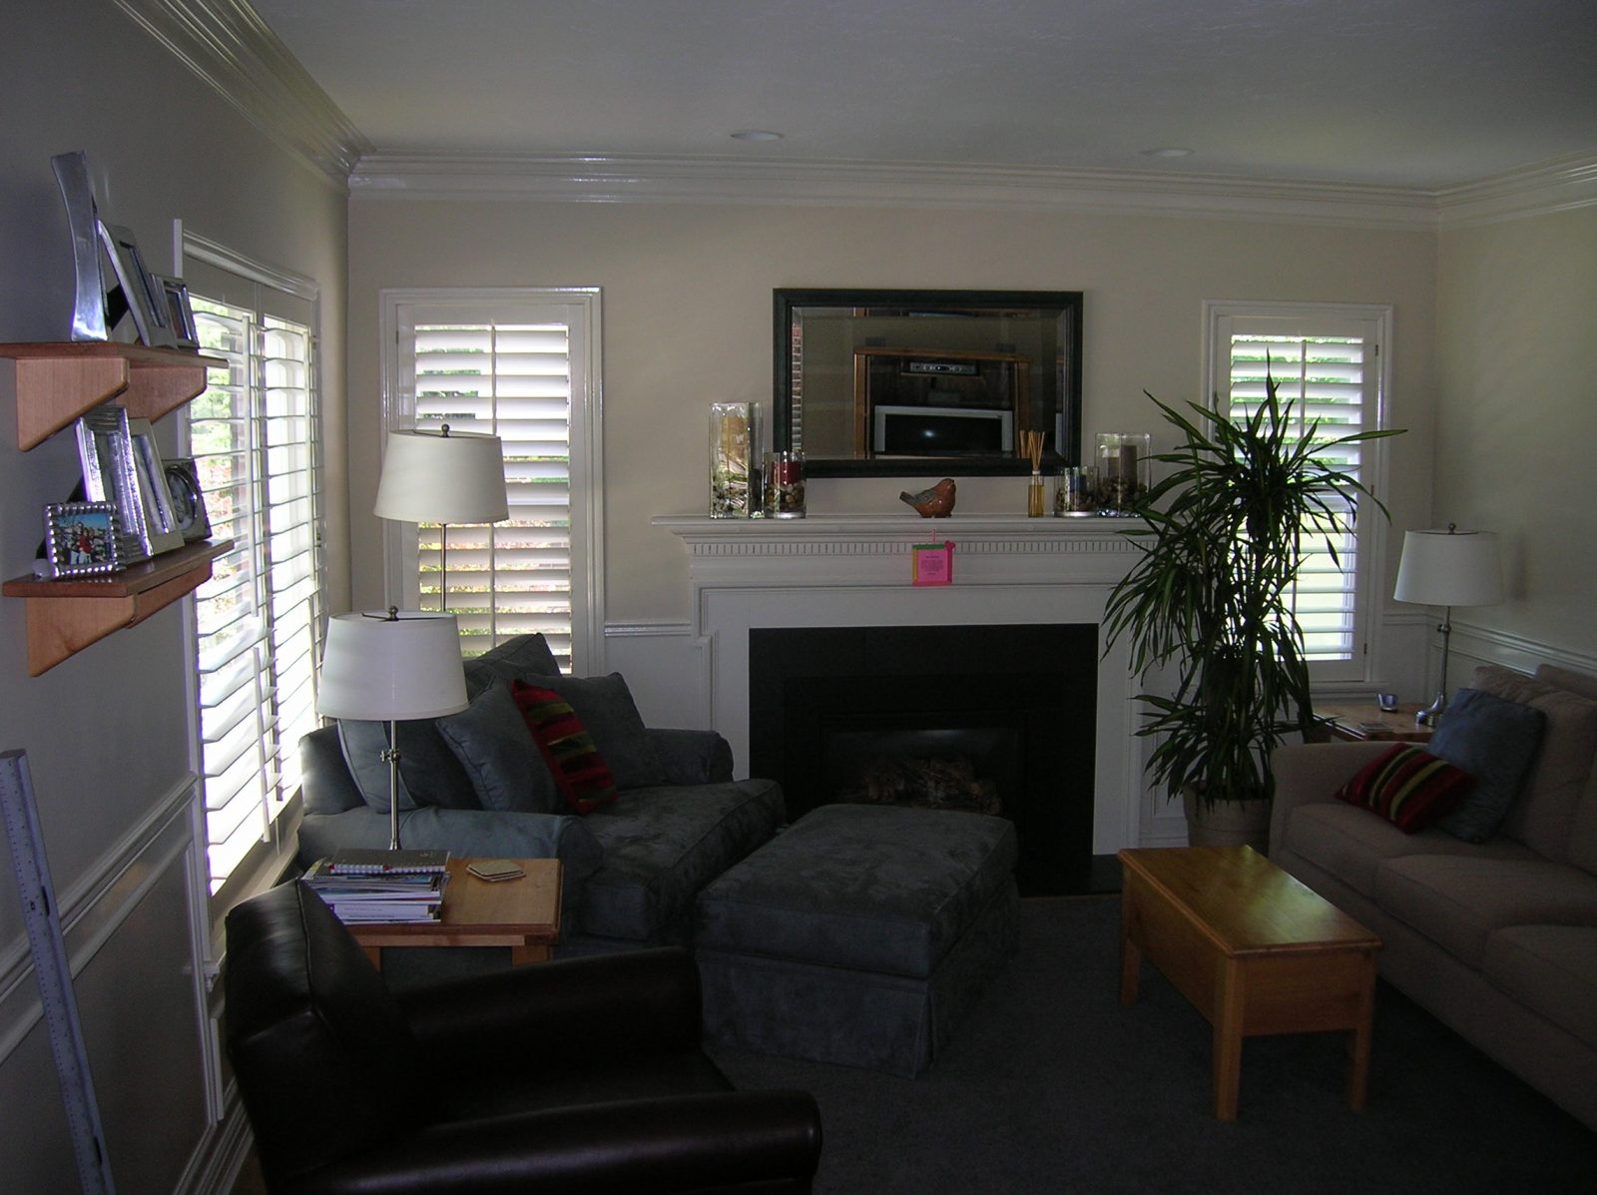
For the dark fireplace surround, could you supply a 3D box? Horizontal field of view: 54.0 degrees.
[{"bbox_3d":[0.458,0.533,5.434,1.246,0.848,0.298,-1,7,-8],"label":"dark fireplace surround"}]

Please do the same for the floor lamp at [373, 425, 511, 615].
[{"bbox_3d":[-1.156,0.244,5.101,0.425,1.605,0.425,-1,7,-8],"label":"floor lamp"}]

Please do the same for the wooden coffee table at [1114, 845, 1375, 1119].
[{"bbox_3d":[1.065,0.927,3.872,0.372,0.419,0.824,-1,7,-8],"label":"wooden coffee table"}]

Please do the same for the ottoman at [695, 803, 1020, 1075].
[{"bbox_3d":[0.202,0.921,4.419,0.630,0.440,0.970,3,8,20],"label":"ottoman"}]

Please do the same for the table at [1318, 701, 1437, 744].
[{"bbox_3d":[2.129,0.706,5.571,0.500,0.580,0.500,-1,7,-8],"label":"table"}]

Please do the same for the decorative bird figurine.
[{"bbox_3d":[0.440,-0.336,5.282,0.194,0.131,0.099,1,7,5],"label":"decorative bird figurine"}]

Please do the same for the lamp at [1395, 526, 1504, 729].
[{"bbox_3d":[2.267,0.093,5.459,0.370,0.700,0.370,-1,7,-8],"label":"lamp"}]

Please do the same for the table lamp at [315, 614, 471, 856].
[{"bbox_3d":[-0.952,0.348,3.687,0.360,0.680,0.360,-1,7,-8],"label":"table lamp"}]

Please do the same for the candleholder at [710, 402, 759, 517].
[{"bbox_3d":[-0.223,-0.477,5.465,0.150,0.400,0.150,3,8,18],"label":"candleholder"}]

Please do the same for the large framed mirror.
[{"bbox_3d":[0.458,-0.728,5.357,1.092,0.645,0.045,-1,7,-8],"label":"large framed mirror"}]

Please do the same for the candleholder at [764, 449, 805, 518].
[{"bbox_3d":[-0.047,-0.393,5.501,0.143,0.226,0.143,-1,7,-8],"label":"candleholder"}]

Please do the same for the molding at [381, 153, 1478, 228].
[{"bbox_3d":[0.451,-1.386,5.247,3.853,0.153,0.109,-1,7,-8],"label":"molding"}]

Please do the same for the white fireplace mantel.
[{"bbox_3d":[0.441,0.339,5.407,1.877,1.242,0.208,-1,7,-8],"label":"white fireplace mantel"}]

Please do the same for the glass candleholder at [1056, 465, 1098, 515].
[{"bbox_3d":[0.955,-0.362,5.397,0.144,0.163,0.144,-1,7,-8],"label":"glass candleholder"}]

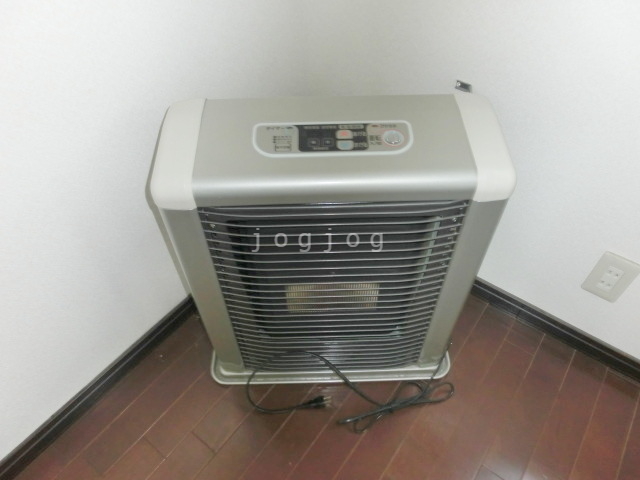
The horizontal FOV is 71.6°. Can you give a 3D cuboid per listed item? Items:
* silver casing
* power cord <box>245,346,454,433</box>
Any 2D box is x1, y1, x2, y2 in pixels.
[{"bbox_3d":[0.021,0.037,0.899,0.564,0.613,0.255,-2,48,-1],"label":"silver casing"},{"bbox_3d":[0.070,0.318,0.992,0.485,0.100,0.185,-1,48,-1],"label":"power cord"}]

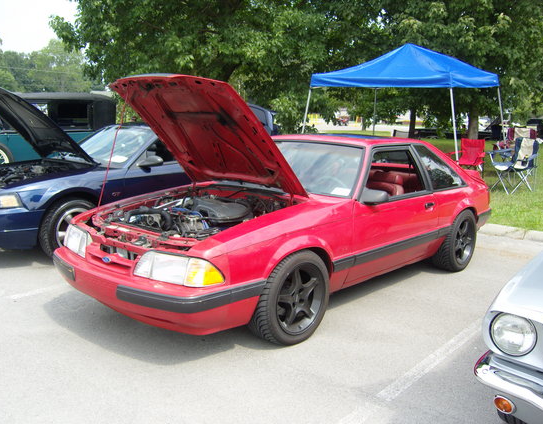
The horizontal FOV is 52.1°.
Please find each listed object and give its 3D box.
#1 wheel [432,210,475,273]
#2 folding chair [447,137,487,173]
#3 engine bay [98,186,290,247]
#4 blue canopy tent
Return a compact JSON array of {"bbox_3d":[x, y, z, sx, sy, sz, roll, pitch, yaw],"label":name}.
[{"bbox_3d":[1.816,0.275,5.545,0.240,0.636,0.636,11,13,41],"label":"wheel"},{"bbox_3d":[3.829,-0.963,10.900,0.800,0.900,0.600,7,11,30],"label":"folding chair"},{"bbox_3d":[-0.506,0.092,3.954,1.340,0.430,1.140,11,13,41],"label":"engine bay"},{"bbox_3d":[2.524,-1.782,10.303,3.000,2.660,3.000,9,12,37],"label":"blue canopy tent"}]

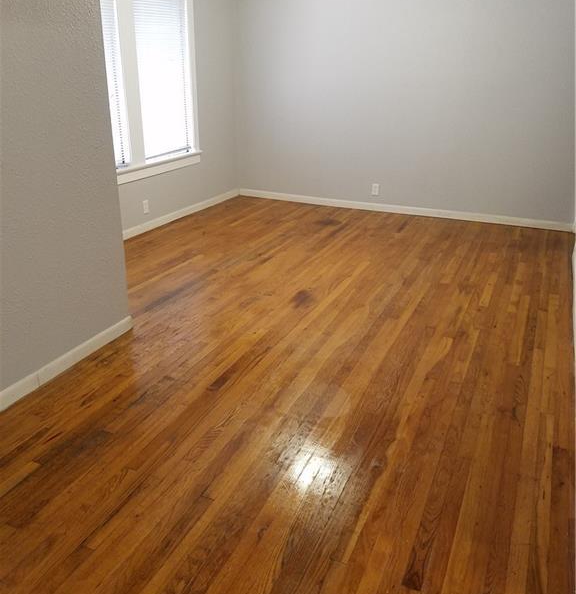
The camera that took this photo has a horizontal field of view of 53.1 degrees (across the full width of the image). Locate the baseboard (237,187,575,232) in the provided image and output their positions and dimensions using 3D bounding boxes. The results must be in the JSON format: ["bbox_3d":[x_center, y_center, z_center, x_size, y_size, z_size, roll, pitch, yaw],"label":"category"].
[{"bbox_3d":[1.021,-0.913,5.877,3.437,0.080,0.020,10,24,22],"label":"baseboard"}]

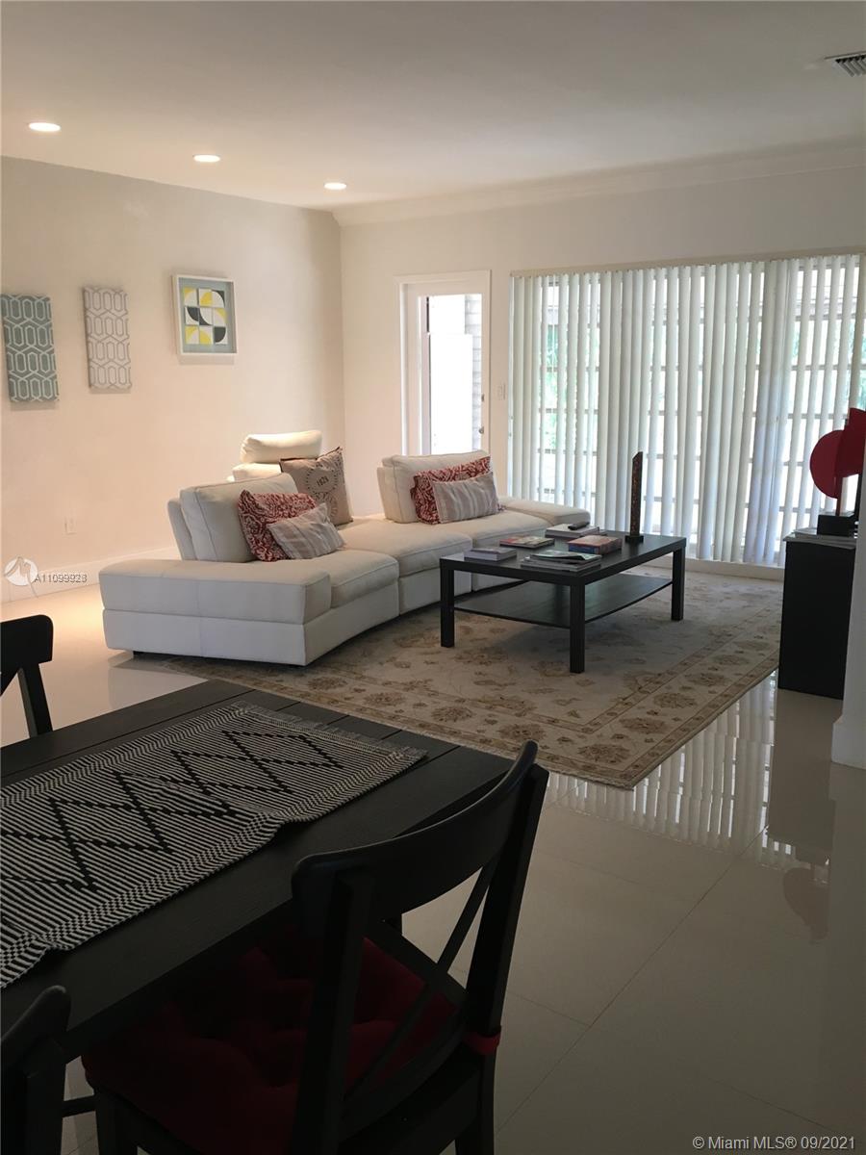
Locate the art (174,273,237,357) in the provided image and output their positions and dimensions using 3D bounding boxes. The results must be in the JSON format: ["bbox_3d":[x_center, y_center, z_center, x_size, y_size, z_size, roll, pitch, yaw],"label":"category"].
[{"bbox_3d":[-1.588,-1.825,6.781,0.045,0.519,0.513,9,15,36],"label":"art"}]

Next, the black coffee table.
[{"bbox_3d":[0.703,0.068,5.046,0.780,0.450,1.180,9,15,36],"label":"black coffee table"}]

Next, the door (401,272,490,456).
[{"bbox_3d":[0.094,-1.299,7.569,0.872,2.050,0.090,9,15,36],"label":"door"}]

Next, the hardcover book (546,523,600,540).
[{"bbox_3d":[0.774,-0.248,5.338,0.215,0.041,0.235,9,15,36],"label":"hardcover book"}]

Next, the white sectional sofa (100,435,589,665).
[{"bbox_3d":[-0.320,-0.332,5.768,1.380,0.950,3.360,9,15,36],"label":"white sectional sofa"}]

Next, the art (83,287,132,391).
[{"bbox_3d":[-2.077,-1.523,6.186,0.025,0.606,0.312,9,15,36],"label":"art"}]

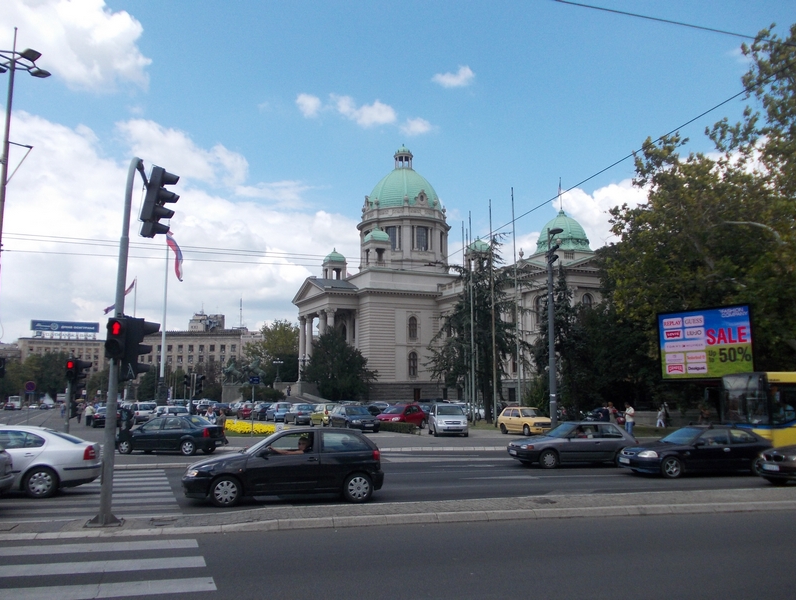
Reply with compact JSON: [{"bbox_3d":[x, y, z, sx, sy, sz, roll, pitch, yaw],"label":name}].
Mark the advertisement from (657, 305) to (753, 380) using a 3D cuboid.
[{"bbox_3d":[16.901,2.431,35.816,0.350,3.910,5.010,8,-12,-43],"label":"advertisement"}]

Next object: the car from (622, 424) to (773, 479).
[{"bbox_3d":[8.504,4.195,18.305,4.400,1.380,1.700,1,-9,-9],"label":"car"}]

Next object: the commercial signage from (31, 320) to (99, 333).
[{"bbox_3d":[-165.611,13.457,322.873,29.767,4.700,0.800,4,-9,-21],"label":"commercial signage"}]

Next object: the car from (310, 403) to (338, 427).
[{"bbox_3d":[-4.461,7.330,41.029,1.580,1.470,3.550,4,-10,-23],"label":"car"}]

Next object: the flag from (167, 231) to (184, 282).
[{"bbox_3d":[-25.983,-5.080,75.568,2.000,6.000,0.900,0,-9,0],"label":"flag"}]

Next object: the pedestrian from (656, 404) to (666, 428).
[{"bbox_3d":[17.832,7.924,43.825,0.500,1.670,0.550,1,-9,-5],"label":"pedestrian"}]

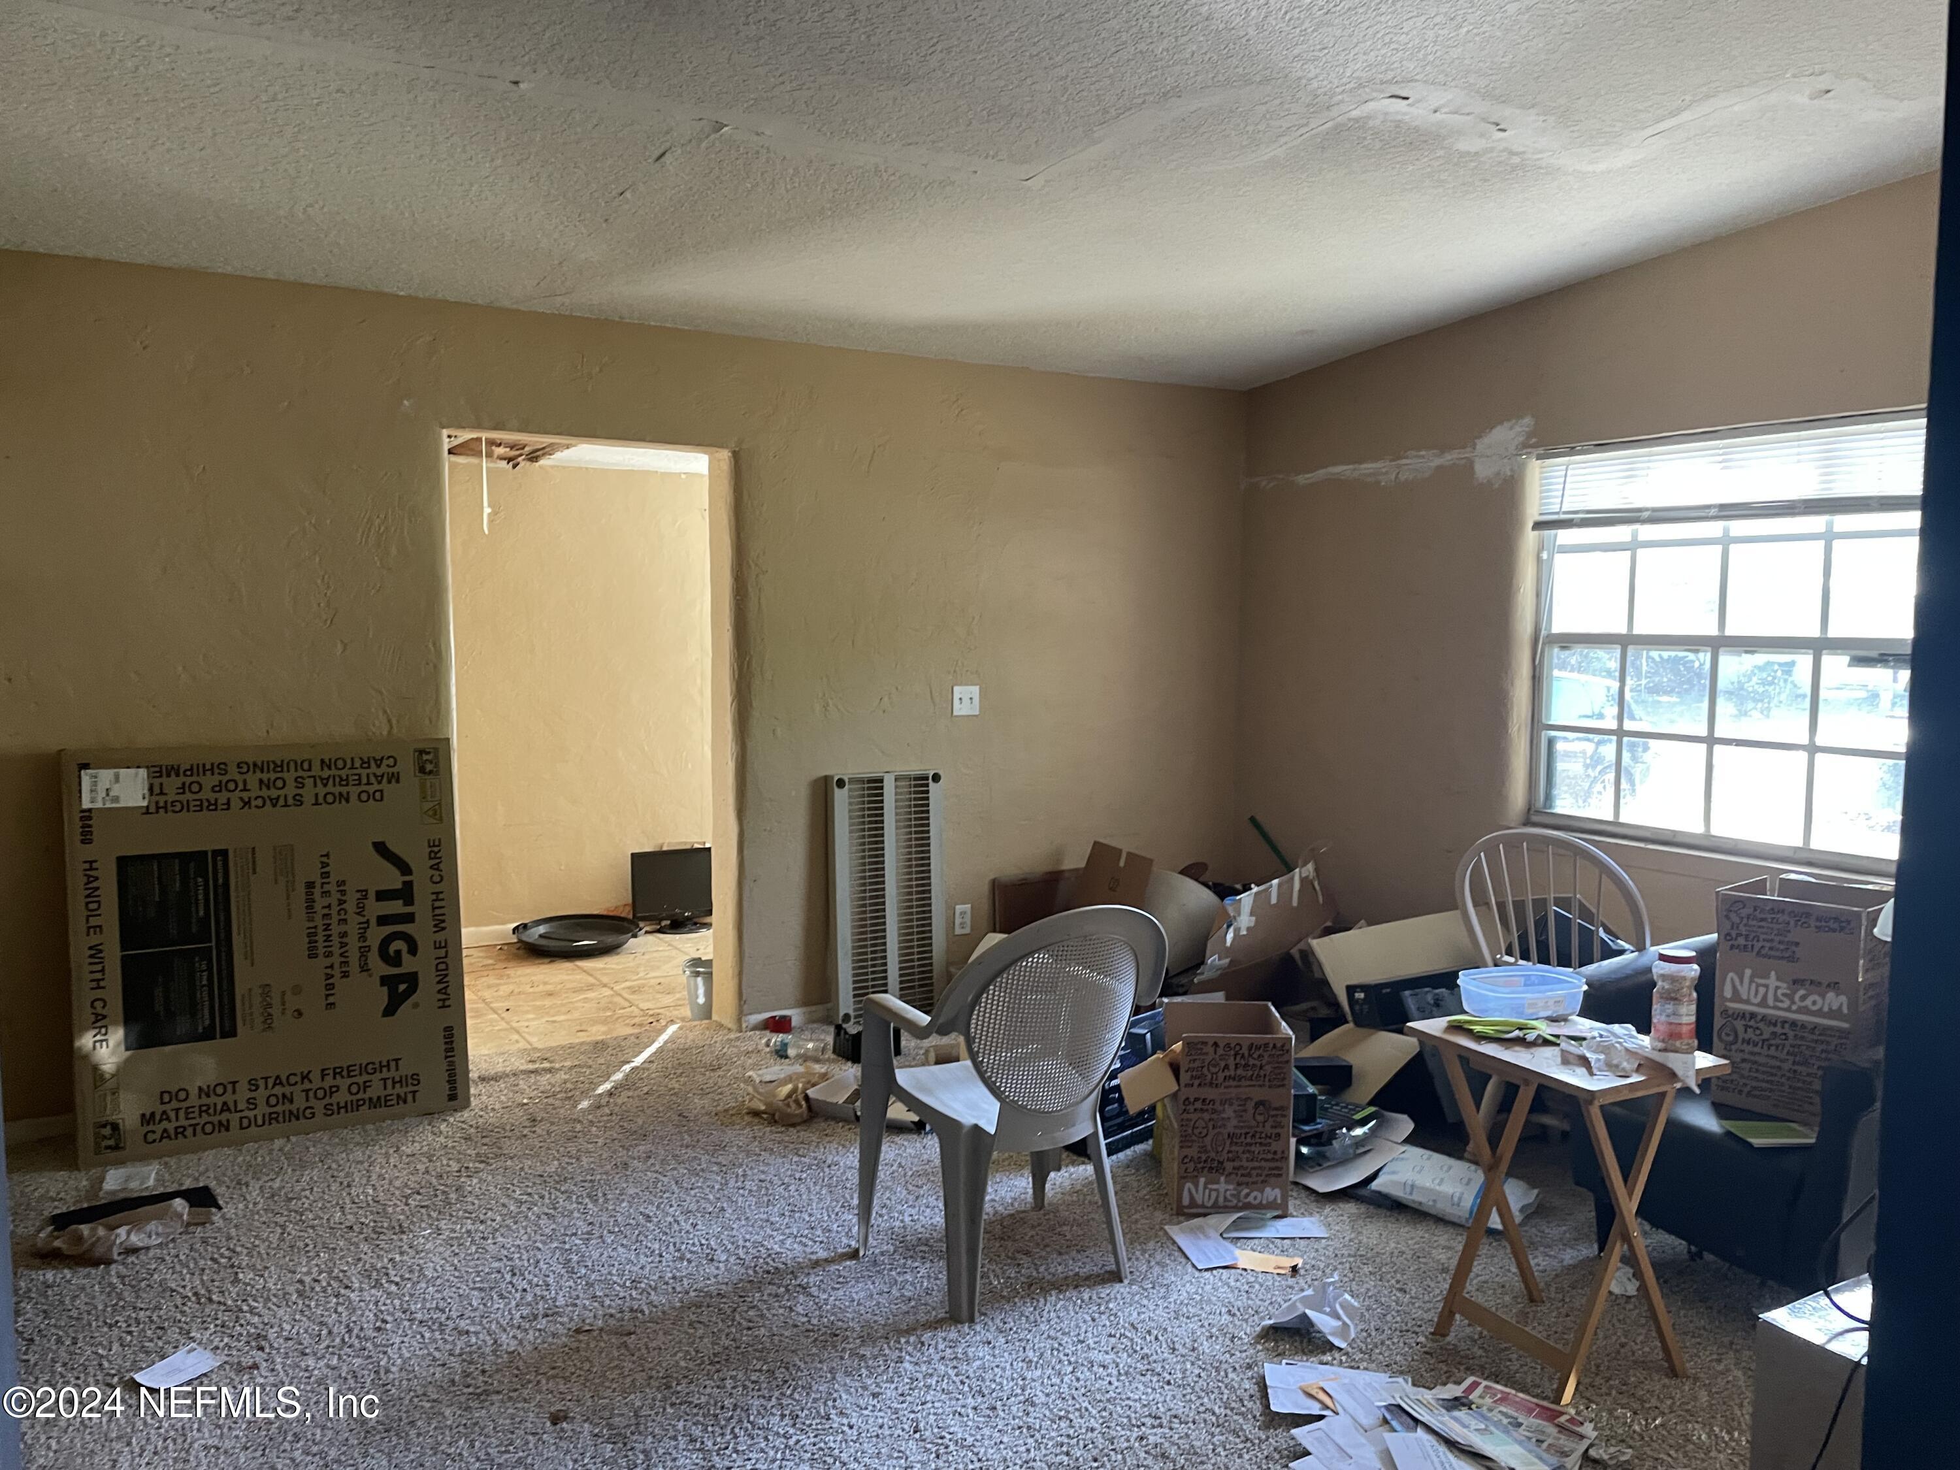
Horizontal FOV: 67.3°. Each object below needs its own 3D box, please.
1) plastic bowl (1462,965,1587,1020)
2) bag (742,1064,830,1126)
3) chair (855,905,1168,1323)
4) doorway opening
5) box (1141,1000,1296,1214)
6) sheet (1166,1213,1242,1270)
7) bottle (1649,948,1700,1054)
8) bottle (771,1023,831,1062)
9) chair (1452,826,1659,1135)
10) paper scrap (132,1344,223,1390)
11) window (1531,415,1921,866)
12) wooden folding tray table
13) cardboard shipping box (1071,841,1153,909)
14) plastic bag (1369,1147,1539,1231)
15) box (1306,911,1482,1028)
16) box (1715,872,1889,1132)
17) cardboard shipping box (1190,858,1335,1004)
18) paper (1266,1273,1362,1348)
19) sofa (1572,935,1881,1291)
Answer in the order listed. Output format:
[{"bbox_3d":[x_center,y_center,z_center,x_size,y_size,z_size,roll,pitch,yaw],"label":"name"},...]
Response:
[{"bbox_3d":[1.168,0.560,3.170,0.220,0.072,0.220,-2,6,-26],"label":"plastic bowl"},{"bbox_3d":[-0.580,1.057,4.396,0.270,0.120,0.220,0,5,0],"label":"bag"},{"bbox_3d":[0.095,0.768,3.263,0.580,0.885,0.620,-2,5,-30],"label":"chair"},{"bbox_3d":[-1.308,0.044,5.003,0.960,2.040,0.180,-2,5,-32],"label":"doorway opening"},{"bbox_3d":[0.629,0.948,3.766,0.275,0.453,0.310,0,5,1],"label":"box"},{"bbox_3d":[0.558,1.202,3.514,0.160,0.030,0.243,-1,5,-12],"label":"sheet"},{"bbox_3d":[1.372,0.520,2.905,0.099,0.186,0.099,-2,6,-26],"label":"bottle"},{"bbox_3d":[-0.607,1.036,4.921,0.210,0.075,0.075,1,5,13],"label":"bottle"},{"bbox_3d":[1.625,0.730,4.170,0.500,0.870,0.530,2,5,16],"label":"chair"},{"bbox_3d":[-1.603,1.244,2.929,0.113,0.020,0.145,5,7,40],"label":"paper scrap"},{"bbox_3d":[2.298,-0.290,4.583,0.100,1.280,1.340,-2,5,-32],"label":"window"},{"bbox_3d":[1.163,0.942,2.977,0.385,0.650,0.482,-2,6,-26],"label":"wooden folding tray table"},{"bbox_3d":[0.440,0.540,5.000,0.220,0.300,0.180,13,-18,13],"label":"cardboard shipping box"},{"bbox_3d":[1.192,1.127,3.713,0.270,0.100,0.370,-4,6,-43],"label":"plastic bag"},{"bbox_3d":[1.271,0.780,4.490,0.540,0.400,0.370,-2,5,-32],"label":"box"},{"bbox_3d":[1.813,0.573,3.222,0.295,0.463,0.280,-4,7,-42],"label":"box"},{"bbox_3d":[0.930,0.655,4.850,0.380,0.340,0.330,-26,-16,8],"label":"cardboard shipping box"},{"bbox_3d":[0.708,1.207,3.120,0.200,0.095,0.170,0,5,0],"label":"paper"},{"bbox_3d":[1.904,0.846,3.325,0.790,0.730,0.730,-2,5,-29],"label":"sofa"}]

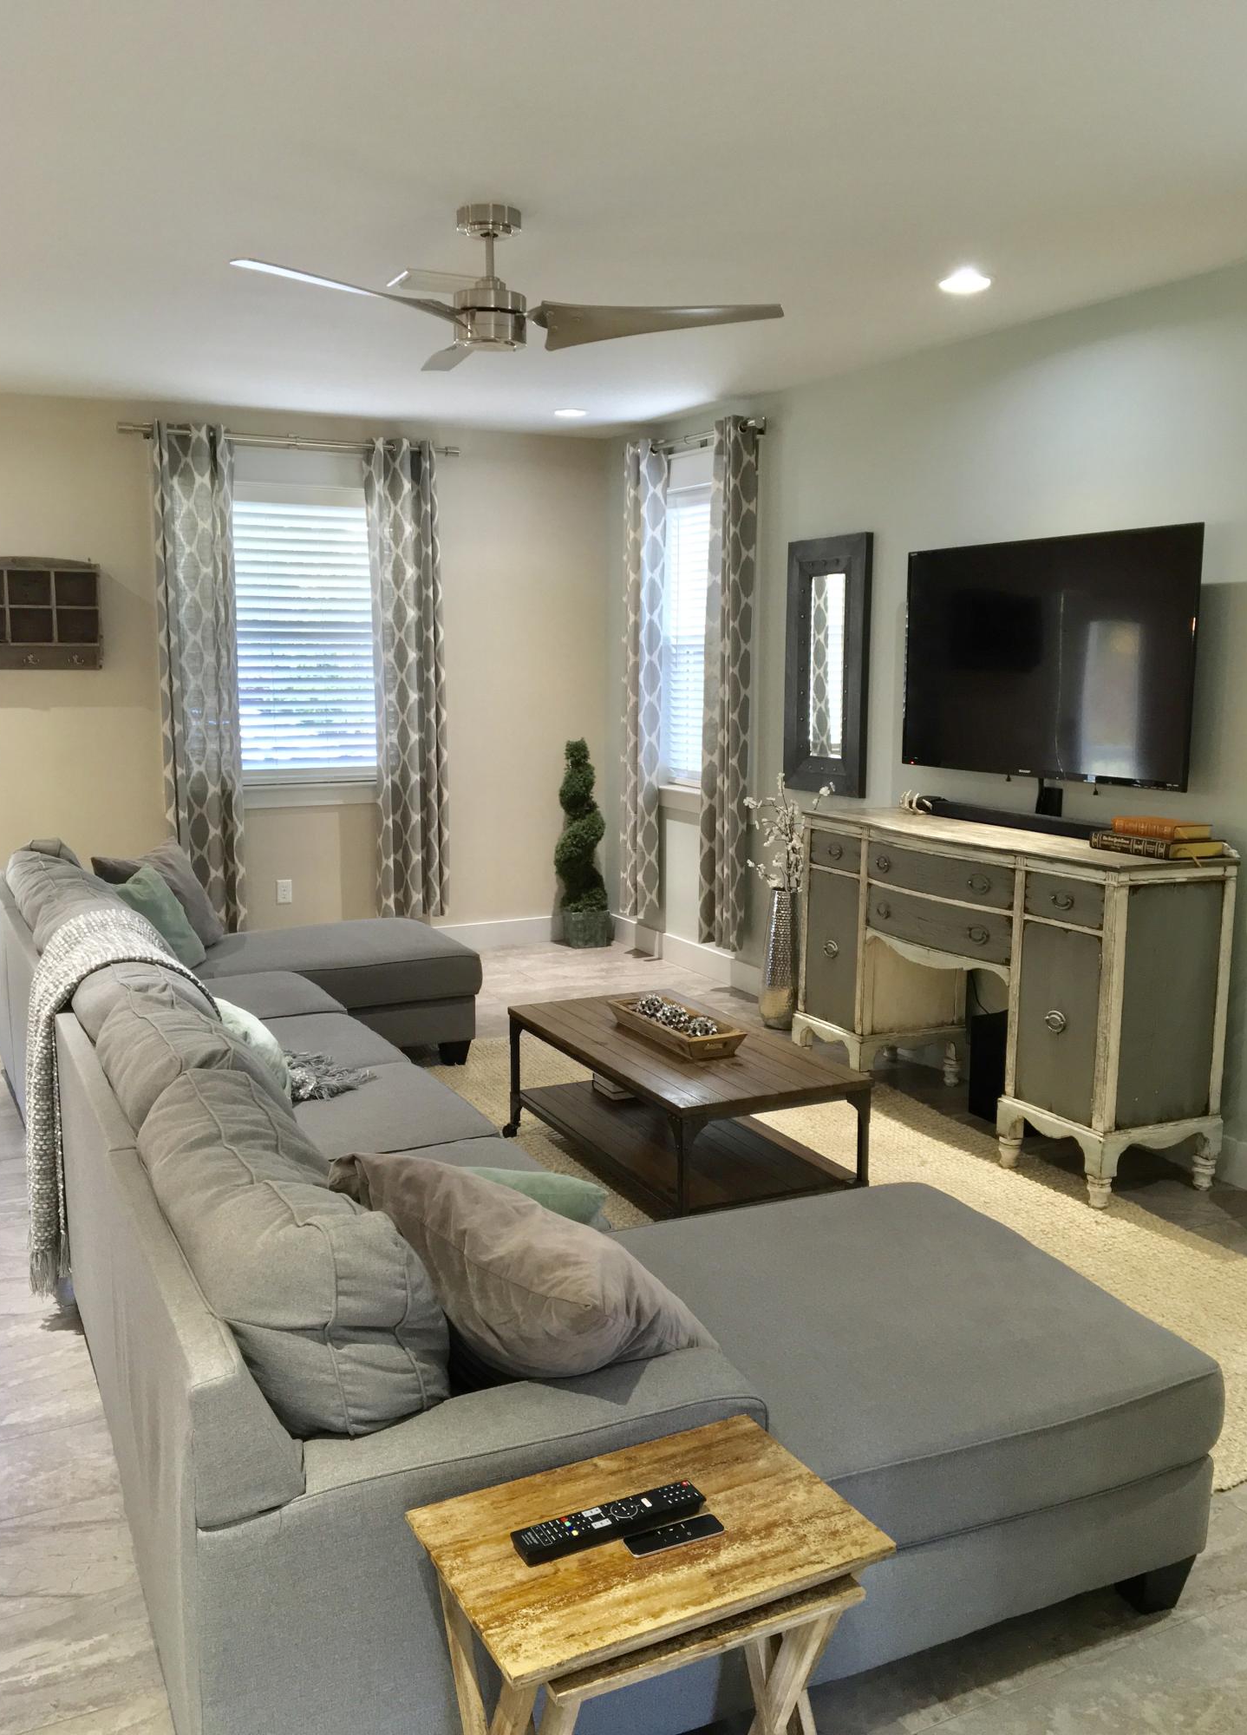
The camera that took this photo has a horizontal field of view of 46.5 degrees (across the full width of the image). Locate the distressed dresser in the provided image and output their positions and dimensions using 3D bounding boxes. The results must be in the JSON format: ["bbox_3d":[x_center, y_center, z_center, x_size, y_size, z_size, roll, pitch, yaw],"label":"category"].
[{"bbox_3d":[1.229,0.382,5.045,0.507,1.030,1.636,-4,10,-27],"label":"distressed dresser"}]

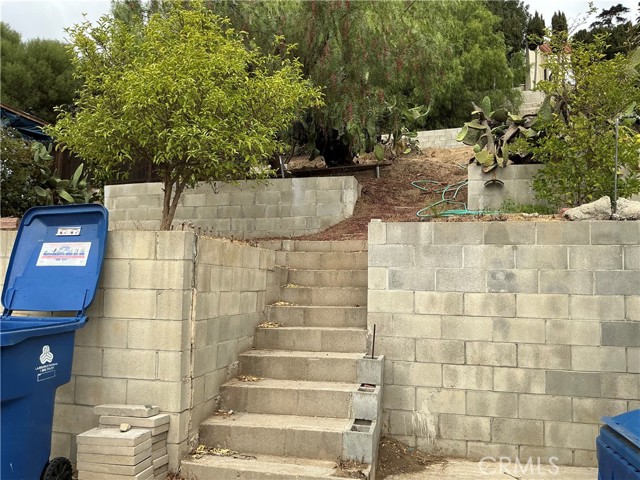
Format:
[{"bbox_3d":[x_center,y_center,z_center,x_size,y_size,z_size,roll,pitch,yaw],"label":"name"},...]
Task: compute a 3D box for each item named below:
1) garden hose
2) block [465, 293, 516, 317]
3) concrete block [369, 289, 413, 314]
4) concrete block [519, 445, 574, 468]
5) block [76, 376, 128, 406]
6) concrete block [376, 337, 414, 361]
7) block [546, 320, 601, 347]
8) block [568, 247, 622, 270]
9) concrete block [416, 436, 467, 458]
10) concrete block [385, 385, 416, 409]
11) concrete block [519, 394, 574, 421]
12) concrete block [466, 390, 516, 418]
[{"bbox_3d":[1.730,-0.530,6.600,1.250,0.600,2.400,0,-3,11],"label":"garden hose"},{"bbox_3d":[1.431,0.549,4.391,0.409,0.197,0.170,0,-6,11],"label":"block"},{"bbox_3d":[0.648,0.550,4.606,0.395,0.193,0.190,0,-3,14],"label":"concrete block"},{"bbox_3d":[1.839,1.754,4.249,0.395,0.180,0.190,0,-3,14],"label":"concrete block"},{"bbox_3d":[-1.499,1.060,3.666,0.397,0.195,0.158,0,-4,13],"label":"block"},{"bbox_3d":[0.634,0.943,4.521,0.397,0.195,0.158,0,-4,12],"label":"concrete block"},{"bbox_3d":[2.059,0.755,4.250,0.405,0.197,0.170,0,-6,11],"label":"block"},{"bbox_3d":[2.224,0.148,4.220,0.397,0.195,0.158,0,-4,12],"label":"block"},{"bbox_3d":[1.020,1.743,4.349,0.405,0.197,0.170,0,-6,11],"label":"concrete block"},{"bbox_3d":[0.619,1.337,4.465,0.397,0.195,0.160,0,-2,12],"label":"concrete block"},{"bbox_3d":[1.842,1.357,4.270,0.395,0.193,0.190,0,-3,14],"label":"concrete block"},{"bbox_3d":[1.422,1.342,4.316,0.395,0.195,0.195,0,-3,11],"label":"concrete block"}]

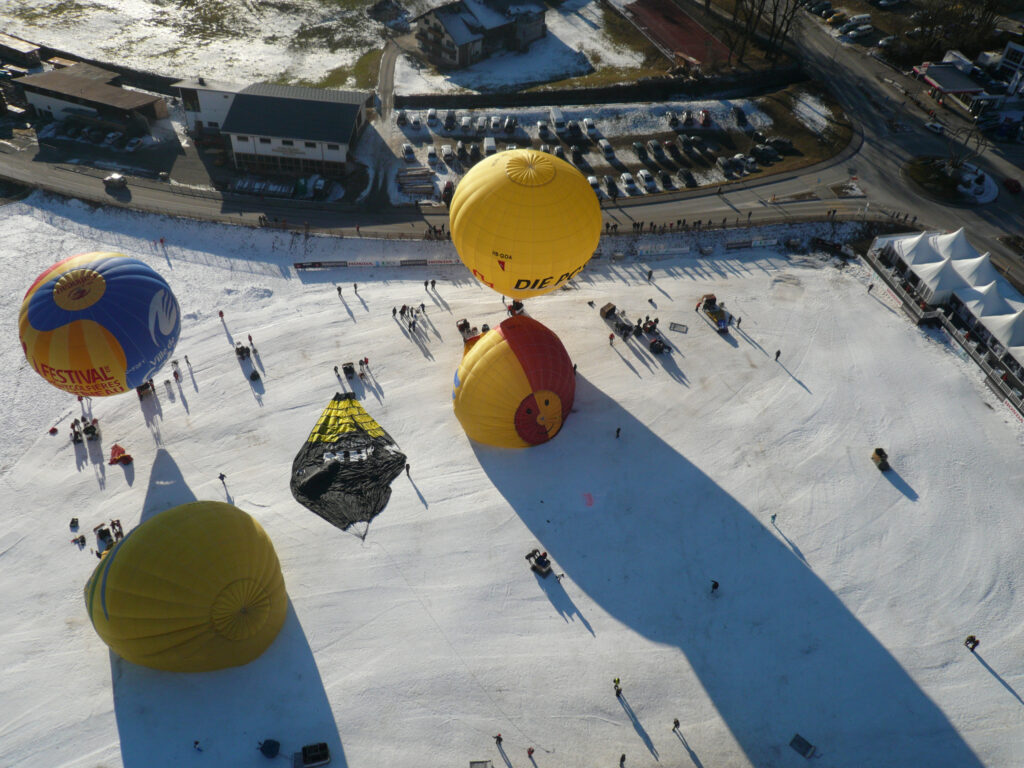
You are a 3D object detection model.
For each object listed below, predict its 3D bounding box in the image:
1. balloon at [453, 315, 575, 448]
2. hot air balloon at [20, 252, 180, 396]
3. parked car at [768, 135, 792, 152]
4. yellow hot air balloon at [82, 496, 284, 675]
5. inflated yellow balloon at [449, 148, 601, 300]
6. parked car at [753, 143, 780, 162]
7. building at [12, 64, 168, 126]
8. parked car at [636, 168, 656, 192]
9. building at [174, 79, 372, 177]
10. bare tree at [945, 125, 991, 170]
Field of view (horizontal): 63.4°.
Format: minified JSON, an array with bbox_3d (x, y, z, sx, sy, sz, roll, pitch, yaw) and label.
[{"bbox_3d":[-0.551,-0.876,95.181,14.620,14.410,16.060,-18,43,-23],"label":"balloon"},{"bbox_3d":[-44.147,-5.443,91.208,15.850,17.090,15.850,-9,44,-15],"label":"hot air balloon"},{"bbox_3d":[49.248,-44.035,152.280,4.400,1.550,1.800,10,42,6],"label":"parked car"},{"bbox_3d":[-29.304,17.077,72.525,17.090,14.720,15.750,12,40,30],"label":"yellow hot air balloon"},{"bbox_3d":[1.597,-18.828,105.071,19.040,20.180,19.040,2,42,-2],"label":"inflated yellow balloon"},{"bbox_3d":[45.736,-41.530,149.198,4.400,1.500,1.800,29,48,25],"label":"parked car"},{"bbox_3d":[-71.338,-50.558,145.691,24.700,6.200,15.130,18,44,14],"label":"building"},{"bbox_3d":[22.611,-34.054,138.880,1.800,1.550,4.500,-6,43,-12],"label":"parked car"},{"bbox_3d":[-41.130,-43.100,138.220,31.900,8.600,15.900,5,42,1],"label":"building"},{"bbox_3d":[81.144,-42.268,148.032,6.200,8.300,6.000,4,42,0],"label":"bare tree"}]

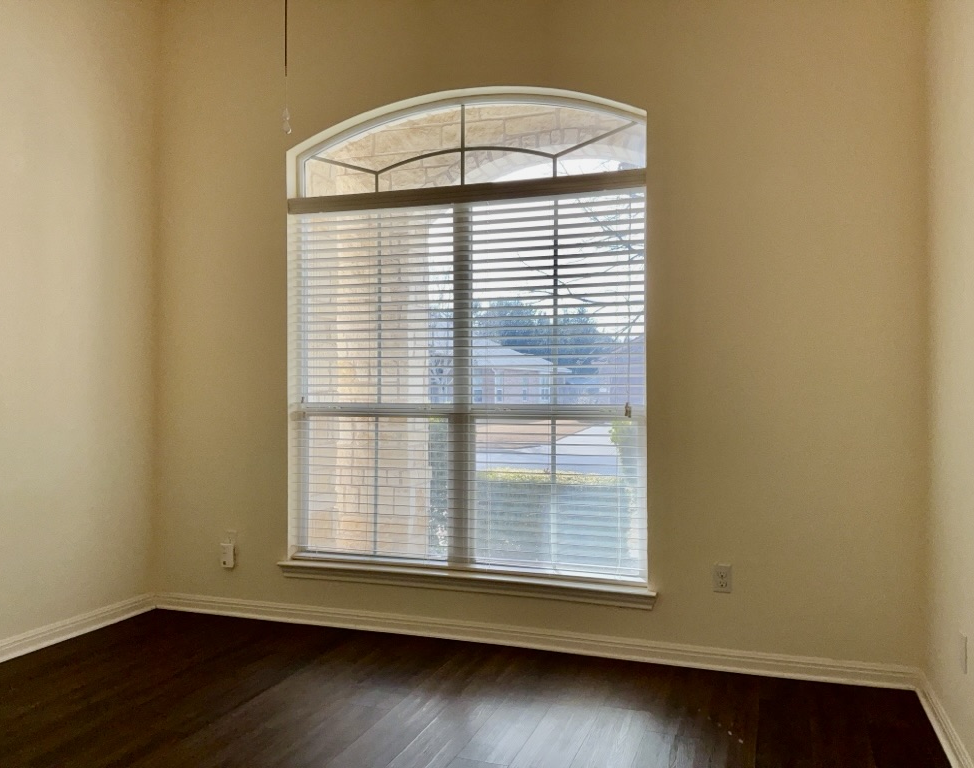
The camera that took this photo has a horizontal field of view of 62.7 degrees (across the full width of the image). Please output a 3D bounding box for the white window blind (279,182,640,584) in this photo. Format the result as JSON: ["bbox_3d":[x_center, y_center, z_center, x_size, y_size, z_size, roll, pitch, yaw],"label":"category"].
[{"bbox_3d":[-0.146,-0.023,3.785,1.800,1.830,0.070,0,-1,19],"label":"white window blind"}]

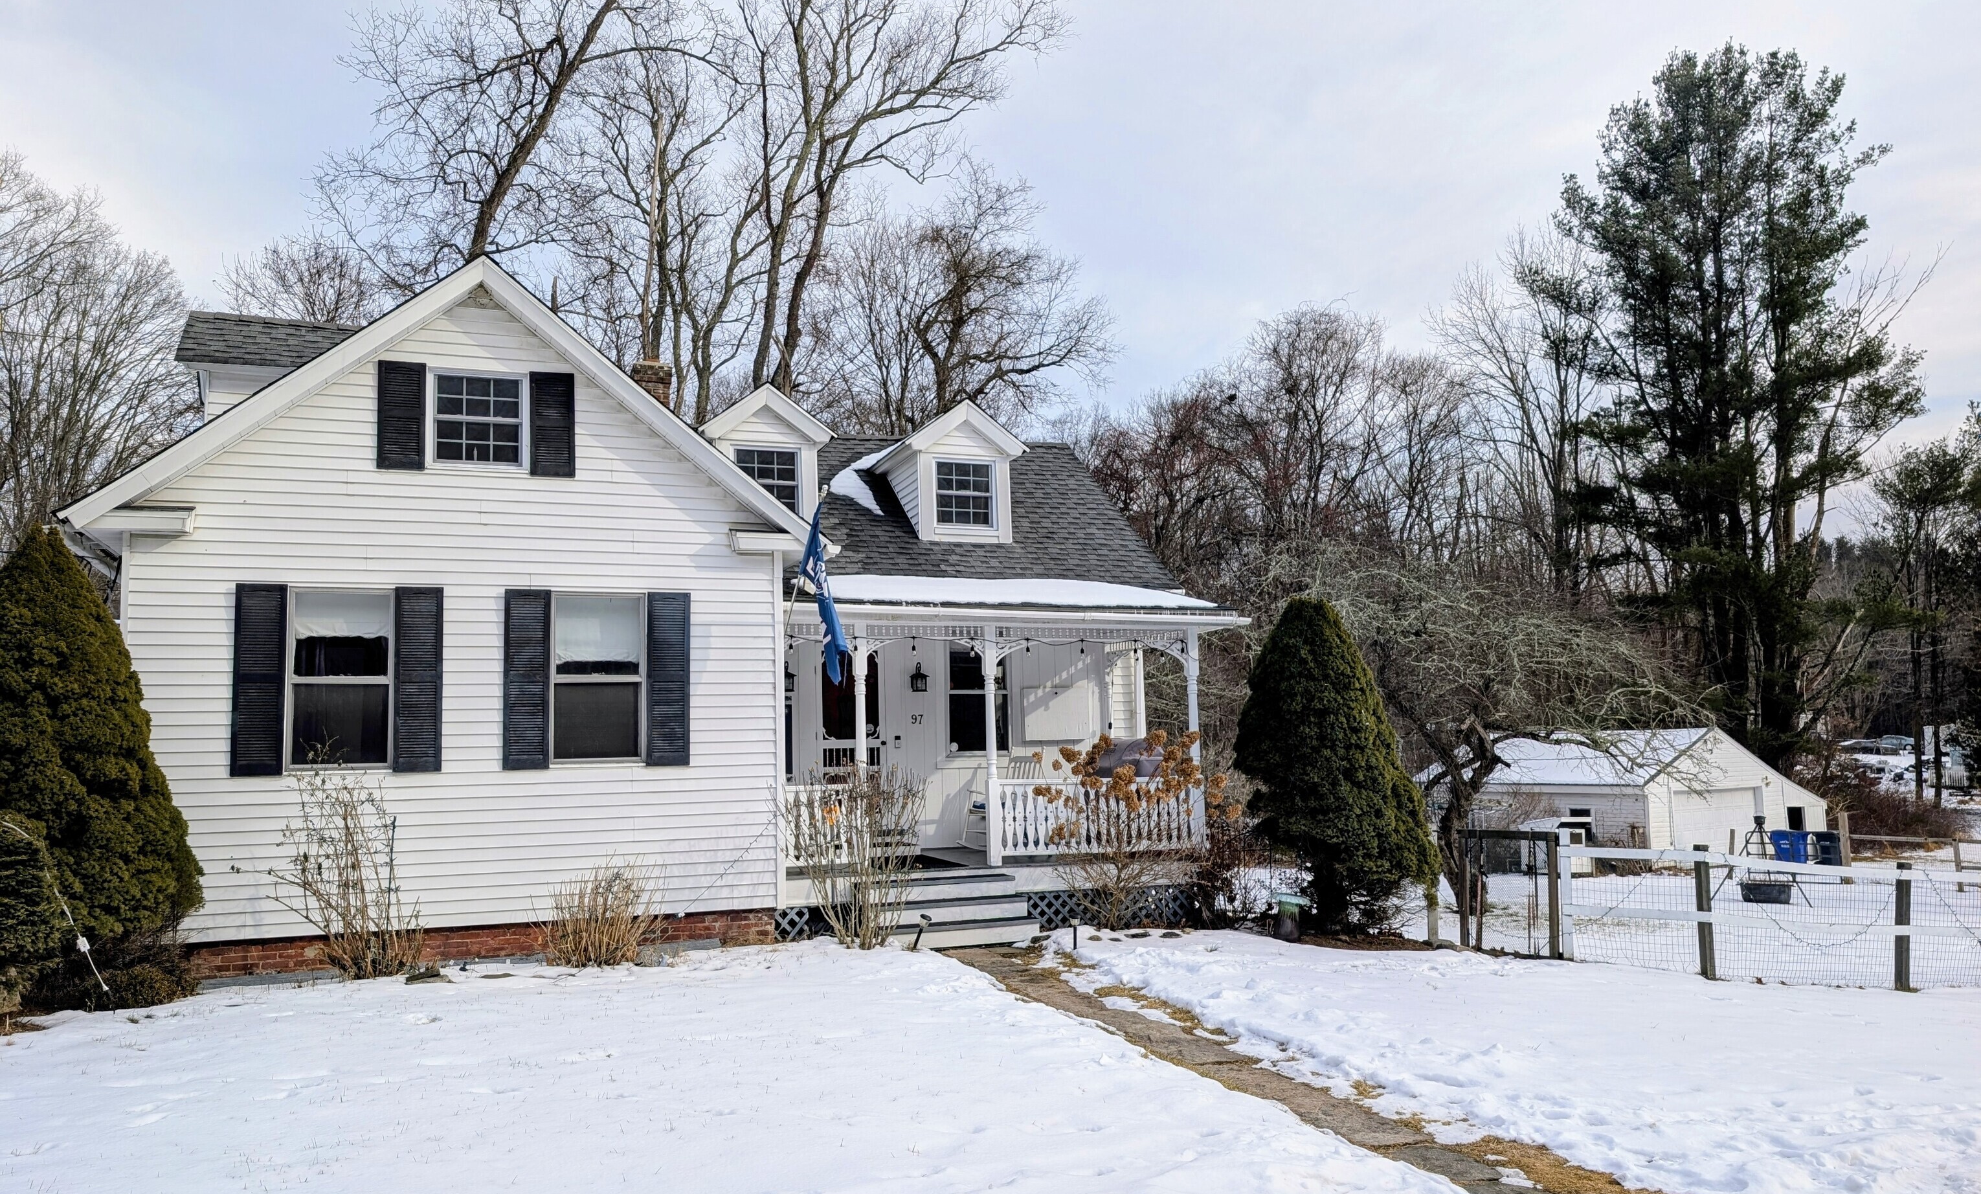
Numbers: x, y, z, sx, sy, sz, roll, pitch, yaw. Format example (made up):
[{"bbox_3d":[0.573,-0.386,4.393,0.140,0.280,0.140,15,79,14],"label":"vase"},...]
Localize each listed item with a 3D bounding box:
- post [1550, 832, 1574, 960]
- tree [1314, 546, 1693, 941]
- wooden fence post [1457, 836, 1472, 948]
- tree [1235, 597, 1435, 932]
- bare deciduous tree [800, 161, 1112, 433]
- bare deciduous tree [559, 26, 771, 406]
[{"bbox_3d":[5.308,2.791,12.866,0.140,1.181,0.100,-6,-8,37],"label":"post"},{"bbox_3d":[6.610,1.778,17.641,5.000,4.940,4.800,-4,-7,20],"label":"tree"},{"bbox_3d":[4.643,2.935,13.561,0.100,1.079,0.100,-6,-8,37],"label":"wooden fence post"},{"bbox_3d":[3.317,1.628,13.587,1.950,3.325,1.950,1,-7,-21],"label":"tree"},{"bbox_3d":[-0.988,-2.660,36.386,8.200,18.513,7.500,-1,-6,-1],"label":"bare deciduous tree"},{"bbox_3d":[-8.763,-4.407,36.584,6.000,22.376,6.000,0,-7,-14],"label":"bare deciduous tree"}]

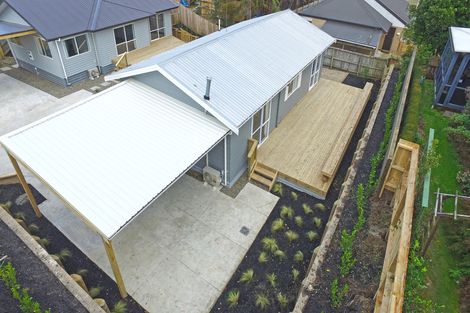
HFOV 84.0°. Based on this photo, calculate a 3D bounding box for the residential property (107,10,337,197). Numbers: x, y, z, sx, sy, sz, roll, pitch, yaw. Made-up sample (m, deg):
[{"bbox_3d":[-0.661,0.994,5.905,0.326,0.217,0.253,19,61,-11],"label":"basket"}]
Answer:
[{"bbox_3d":[0.316,-4.772,14.869,7.058,4.544,11.979,23,45,23],"label":"residential property"}]

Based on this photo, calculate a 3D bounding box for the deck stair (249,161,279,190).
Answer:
[{"bbox_3d":[1.229,0.877,11.380,1.090,0.590,0.730,23,45,23],"label":"deck stair"}]

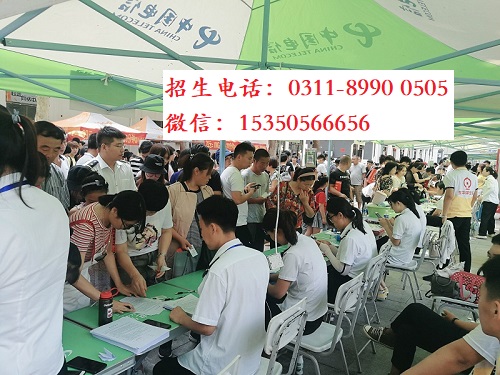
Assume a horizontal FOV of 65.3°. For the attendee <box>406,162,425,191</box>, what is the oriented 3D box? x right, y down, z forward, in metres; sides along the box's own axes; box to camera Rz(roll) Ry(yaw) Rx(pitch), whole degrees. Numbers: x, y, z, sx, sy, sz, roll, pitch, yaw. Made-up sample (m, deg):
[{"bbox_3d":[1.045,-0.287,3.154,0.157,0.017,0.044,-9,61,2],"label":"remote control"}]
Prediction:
[{"bbox_3d":[3.354,0.322,8.000,0.450,1.620,0.460,2,3,32],"label":"attendee"}]

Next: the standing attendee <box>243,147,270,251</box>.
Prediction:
[{"bbox_3d":[0.059,0.449,4.150,0.480,1.720,0.380,-2,3,-37],"label":"standing attendee"}]

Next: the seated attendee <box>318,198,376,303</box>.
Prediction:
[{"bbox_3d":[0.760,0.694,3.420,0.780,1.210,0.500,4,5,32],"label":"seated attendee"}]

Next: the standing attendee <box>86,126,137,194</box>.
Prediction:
[{"bbox_3d":[-1.064,0.407,2.907,0.340,1.710,0.520,5,5,42],"label":"standing attendee"}]

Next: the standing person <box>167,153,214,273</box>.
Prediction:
[{"bbox_3d":[-0.478,0.518,3.003,0.500,1.570,0.400,-2,5,-44],"label":"standing person"}]

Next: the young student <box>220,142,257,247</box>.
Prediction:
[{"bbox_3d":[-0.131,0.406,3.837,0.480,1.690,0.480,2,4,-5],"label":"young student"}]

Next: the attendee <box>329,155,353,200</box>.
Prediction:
[{"bbox_3d":[1.402,0.321,6.156,0.500,1.680,0.420,0,5,-32],"label":"attendee"}]

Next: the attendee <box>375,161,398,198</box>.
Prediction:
[{"bbox_3d":[2.450,0.378,7.000,0.420,1.600,0.460,2,3,34],"label":"attendee"}]

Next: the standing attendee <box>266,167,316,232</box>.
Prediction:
[{"bbox_3d":[0.447,0.537,4.200,0.500,1.540,0.420,-2,3,-34],"label":"standing attendee"}]

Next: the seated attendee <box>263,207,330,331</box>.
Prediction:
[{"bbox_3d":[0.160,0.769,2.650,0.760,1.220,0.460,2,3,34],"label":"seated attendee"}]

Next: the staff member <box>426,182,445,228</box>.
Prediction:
[{"bbox_3d":[3.339,0.552,6.800,0.780,1.270,0.480,2,3,34],"label":"staff member"}]

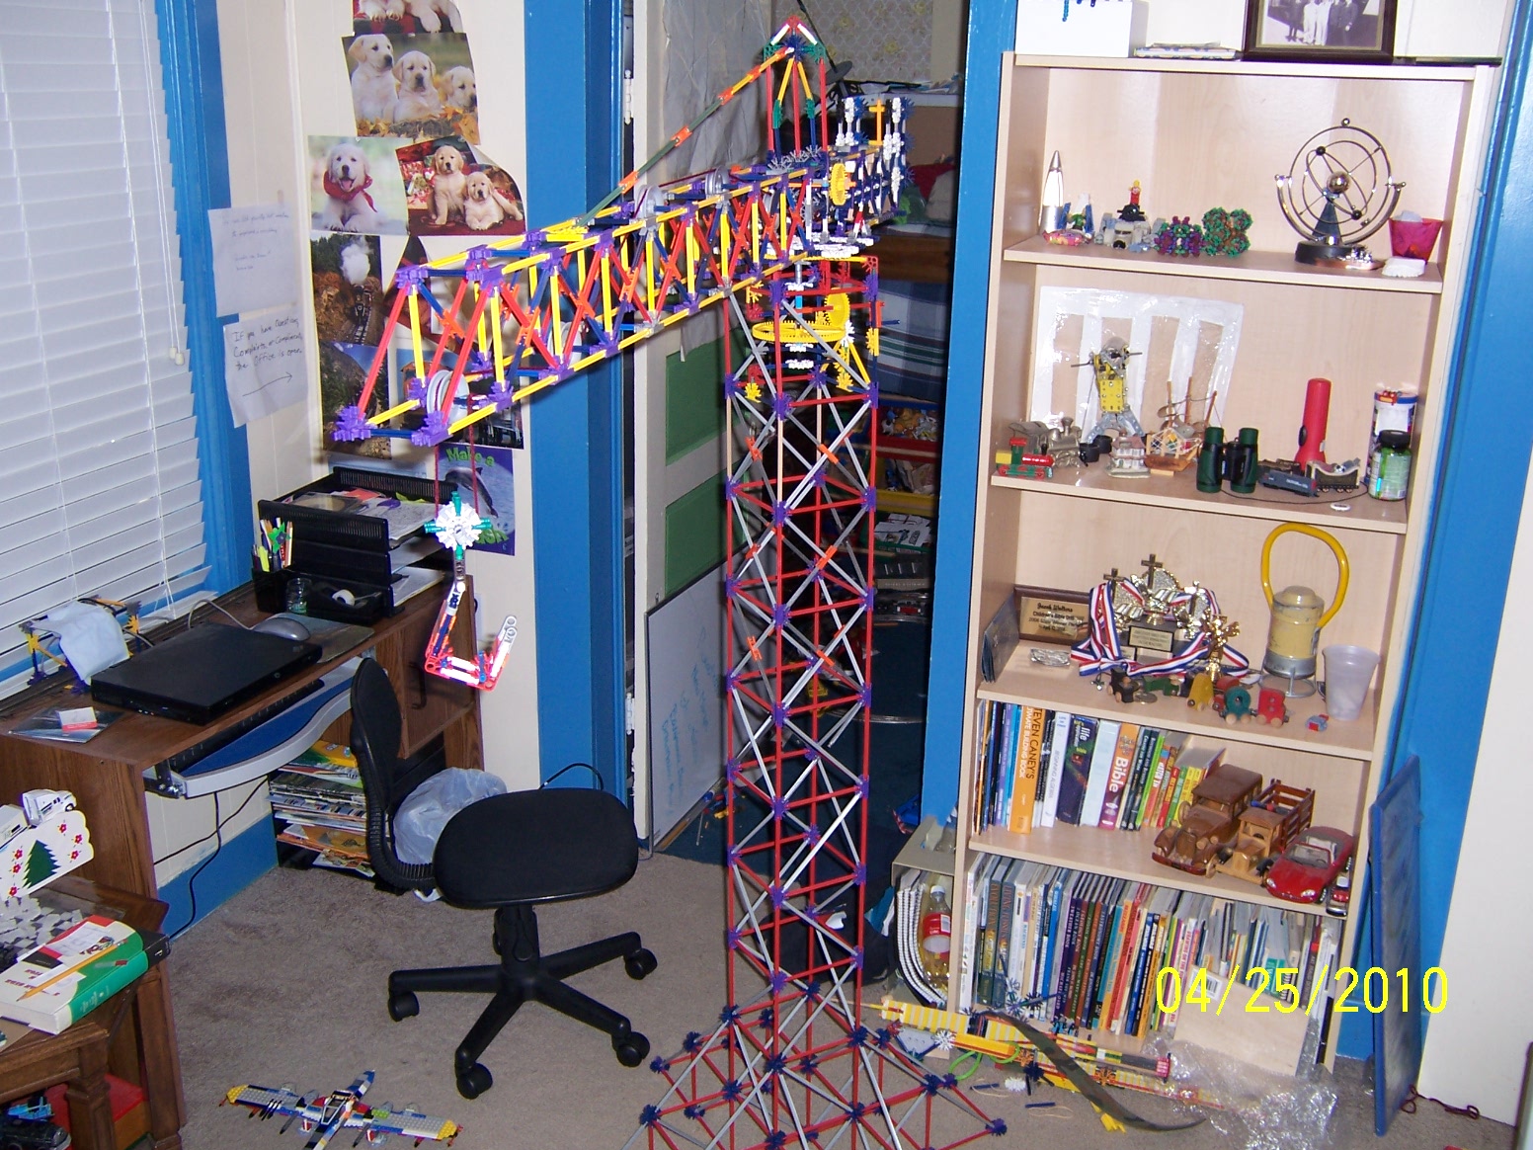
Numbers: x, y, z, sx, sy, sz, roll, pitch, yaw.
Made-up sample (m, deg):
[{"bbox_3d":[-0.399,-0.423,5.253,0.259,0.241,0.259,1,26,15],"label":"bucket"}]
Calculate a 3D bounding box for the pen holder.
[{"bbox_3d":[-1.025,0.028,3.040,0.063,0.086,0.063,8,19,19],"label":"pen holder"}]

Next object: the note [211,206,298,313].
[{"bbox_3d":[-1.080,-0.665,3.089,0.010,0.218,0.280,7,19,16],"label":"note"}]

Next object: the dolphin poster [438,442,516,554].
[{"bbox_3d":[-0.647,-0.168,3.257,0.197,0.248,0.008,8,19,19],"label":"dolphin poster"}]

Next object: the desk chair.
[{"bbox_3d":[-0.481,0.504,2.772,0.560,0.785,0.540,-1,18,-8],"label":"desk chair"}]

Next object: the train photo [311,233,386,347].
[{"bbox_3d":[-0.922,-0.627,3.227,0.192,0.246,0.008,8,19,19],"label":"train photo"}]

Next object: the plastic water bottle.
[{"bbox_3d":[0.360,0.738,3.024,0.068,0.220,0.068,8,19,19],"label":"plastic water bottle"}]

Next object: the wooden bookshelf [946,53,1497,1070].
[{"bbox_3d":[0.797,0.000,2.723,0.750,1.815,0.295,8,19,19],"label":"wooden bookshelf"}]

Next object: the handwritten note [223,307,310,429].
[{"bbox_3d":[-1.082,-0.456,3.172,0.010,0.216,0.275,7,19,16],"label":"handwritten note"}]

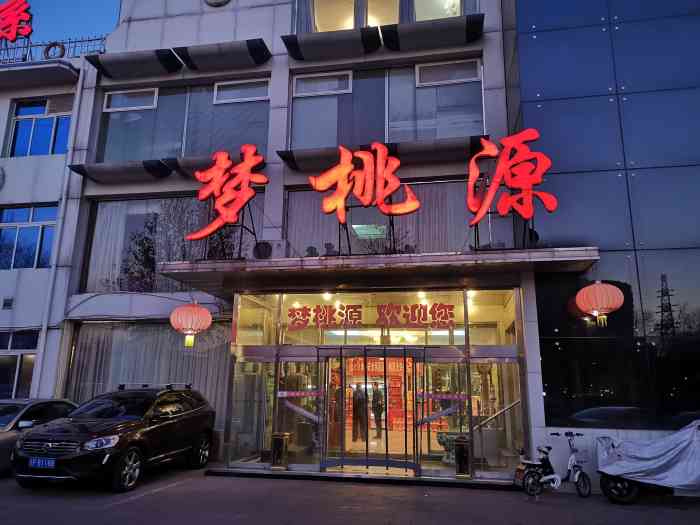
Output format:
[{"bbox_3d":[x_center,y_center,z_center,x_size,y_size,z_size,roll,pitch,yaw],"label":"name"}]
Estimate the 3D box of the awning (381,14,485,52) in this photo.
[{"bbox_3d":[2.100,-5.692,13.594,2.600,0.450,0.850,-2,-13,10],"label":"awning"}]

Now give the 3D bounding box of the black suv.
[{"bbox_3d":[-4.265,3.290,10.753,1.890,1.710,4.640,-2,-13,11],"label":"black suv"}]

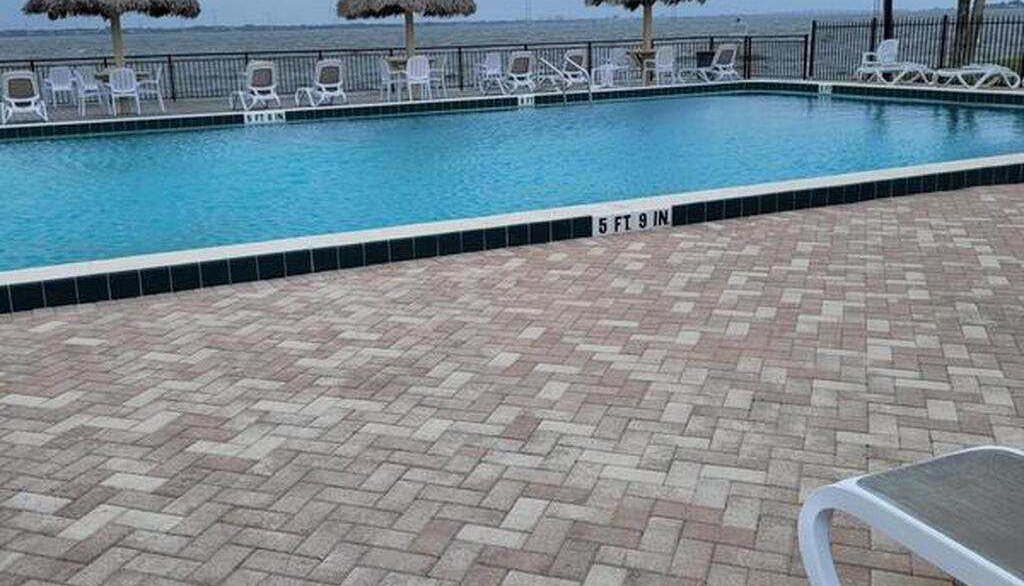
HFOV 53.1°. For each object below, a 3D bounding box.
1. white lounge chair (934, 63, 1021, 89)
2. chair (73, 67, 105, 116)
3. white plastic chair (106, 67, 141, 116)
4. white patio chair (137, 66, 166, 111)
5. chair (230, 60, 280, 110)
[{"bbox_3d":[8.673,-4.027,19.065,1.480,0.420,0.640,6,17,28],"label":"white lounge chair"},{"bbox_3d":[-7.501,-3.584,18.289,0.570,0.820,0.570,-9,16,-25],"label":"chair"},{"bbox_3d":[-6.911,-3.577,18.223,0.560,0.810,0.570,-8,16,-24],"label":"white plastic chair"},{"bbox_3d":[-6.604,-3.703,18.647,0.570,0.820,0.570,-7,16,-21],"label":"white patio chair"},{"bbox_3d":[-4.799,-3.900,19.104,0.640,0.870,1.380,-9,16,-26],"label":"chair"}]

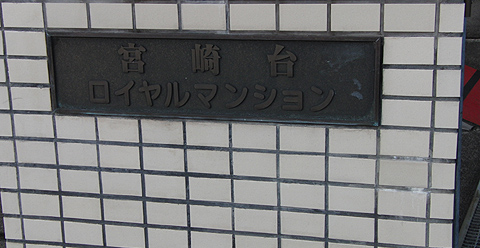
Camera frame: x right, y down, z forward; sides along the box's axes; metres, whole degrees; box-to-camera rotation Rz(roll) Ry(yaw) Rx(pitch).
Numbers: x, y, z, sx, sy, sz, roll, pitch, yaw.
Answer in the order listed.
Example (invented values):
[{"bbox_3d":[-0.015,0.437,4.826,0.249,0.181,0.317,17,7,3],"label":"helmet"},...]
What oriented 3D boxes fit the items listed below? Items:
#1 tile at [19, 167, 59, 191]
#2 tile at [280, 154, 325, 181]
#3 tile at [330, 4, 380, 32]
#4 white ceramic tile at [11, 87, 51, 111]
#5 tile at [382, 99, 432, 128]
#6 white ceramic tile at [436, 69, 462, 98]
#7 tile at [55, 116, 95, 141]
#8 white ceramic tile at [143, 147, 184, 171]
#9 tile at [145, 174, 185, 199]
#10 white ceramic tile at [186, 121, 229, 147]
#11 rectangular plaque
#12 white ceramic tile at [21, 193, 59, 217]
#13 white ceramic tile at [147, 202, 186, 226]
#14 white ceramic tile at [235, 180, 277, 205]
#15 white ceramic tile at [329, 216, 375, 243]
[{"bbox_3d":[-0.515,0.140,2.035,0.108,0.061,0.010,2,15,15],"label":"tile"},{"bbox_3d":[0.148,0.101,1.845,0.108,0.061,0.010,2,15,15],"label":"tile"},{"bbox_3d":[0.252,-0.232,1.728,0.108,0.061,0.010,2,15,15],"label":"tile"},{"bbox_3d":[-0.520,-0.064,1.976,0.108,0.061,0.010,3,15,15],"label":"white ceramic tile"},{"bbox_3d":[0.369,-0.025,1.765,0.108,0.060,0.010,2,15,15],"label":"tile"},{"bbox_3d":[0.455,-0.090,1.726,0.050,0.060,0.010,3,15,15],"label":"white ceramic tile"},{"bbox_3d":[-0.407,0.010,1.971,0.108,0.061,0.010,2,15,15],"label":"tile"},{"bbox_3d":[-0.185,0.085,1.931,0.108,0.061,0.010,2,15,15],"label":"white ceramic tile"},{"bbox_3d":[-0.186,0.155,1.958,0.108,0.060,0.010,3,15,15],"label":"tile"},{"bbox_3d":[-0.076,0.024,1.898,0.108,0.060,0.010,2,15,15],"label":"white ceramic tile"},{"bbox_3d":[-0.077,-0.110,1.865,0.800,0.200,0.025,2,15,14],"label":"rectangular plaque"},{"bbox_3d":[-0.522,0.211,2.077,0.108,0.060,0.010,3,15,15],"label":"white ceramic tile"},{"bbox_3d":[-0.181,0.221,1.959,0.108,0.061,0.010,3,15,15],"label":"white ceramic tile"},{"bbox_3d":[0.038,0.166,1.900,0.108,0.060,0.010,3,15,15],"label":"white ceramic tile"},{"bbox_3d":[0.263,0.245,1.869,0.108,0.060,0.010,3,15,15],"label":"white ceramic tile"}]

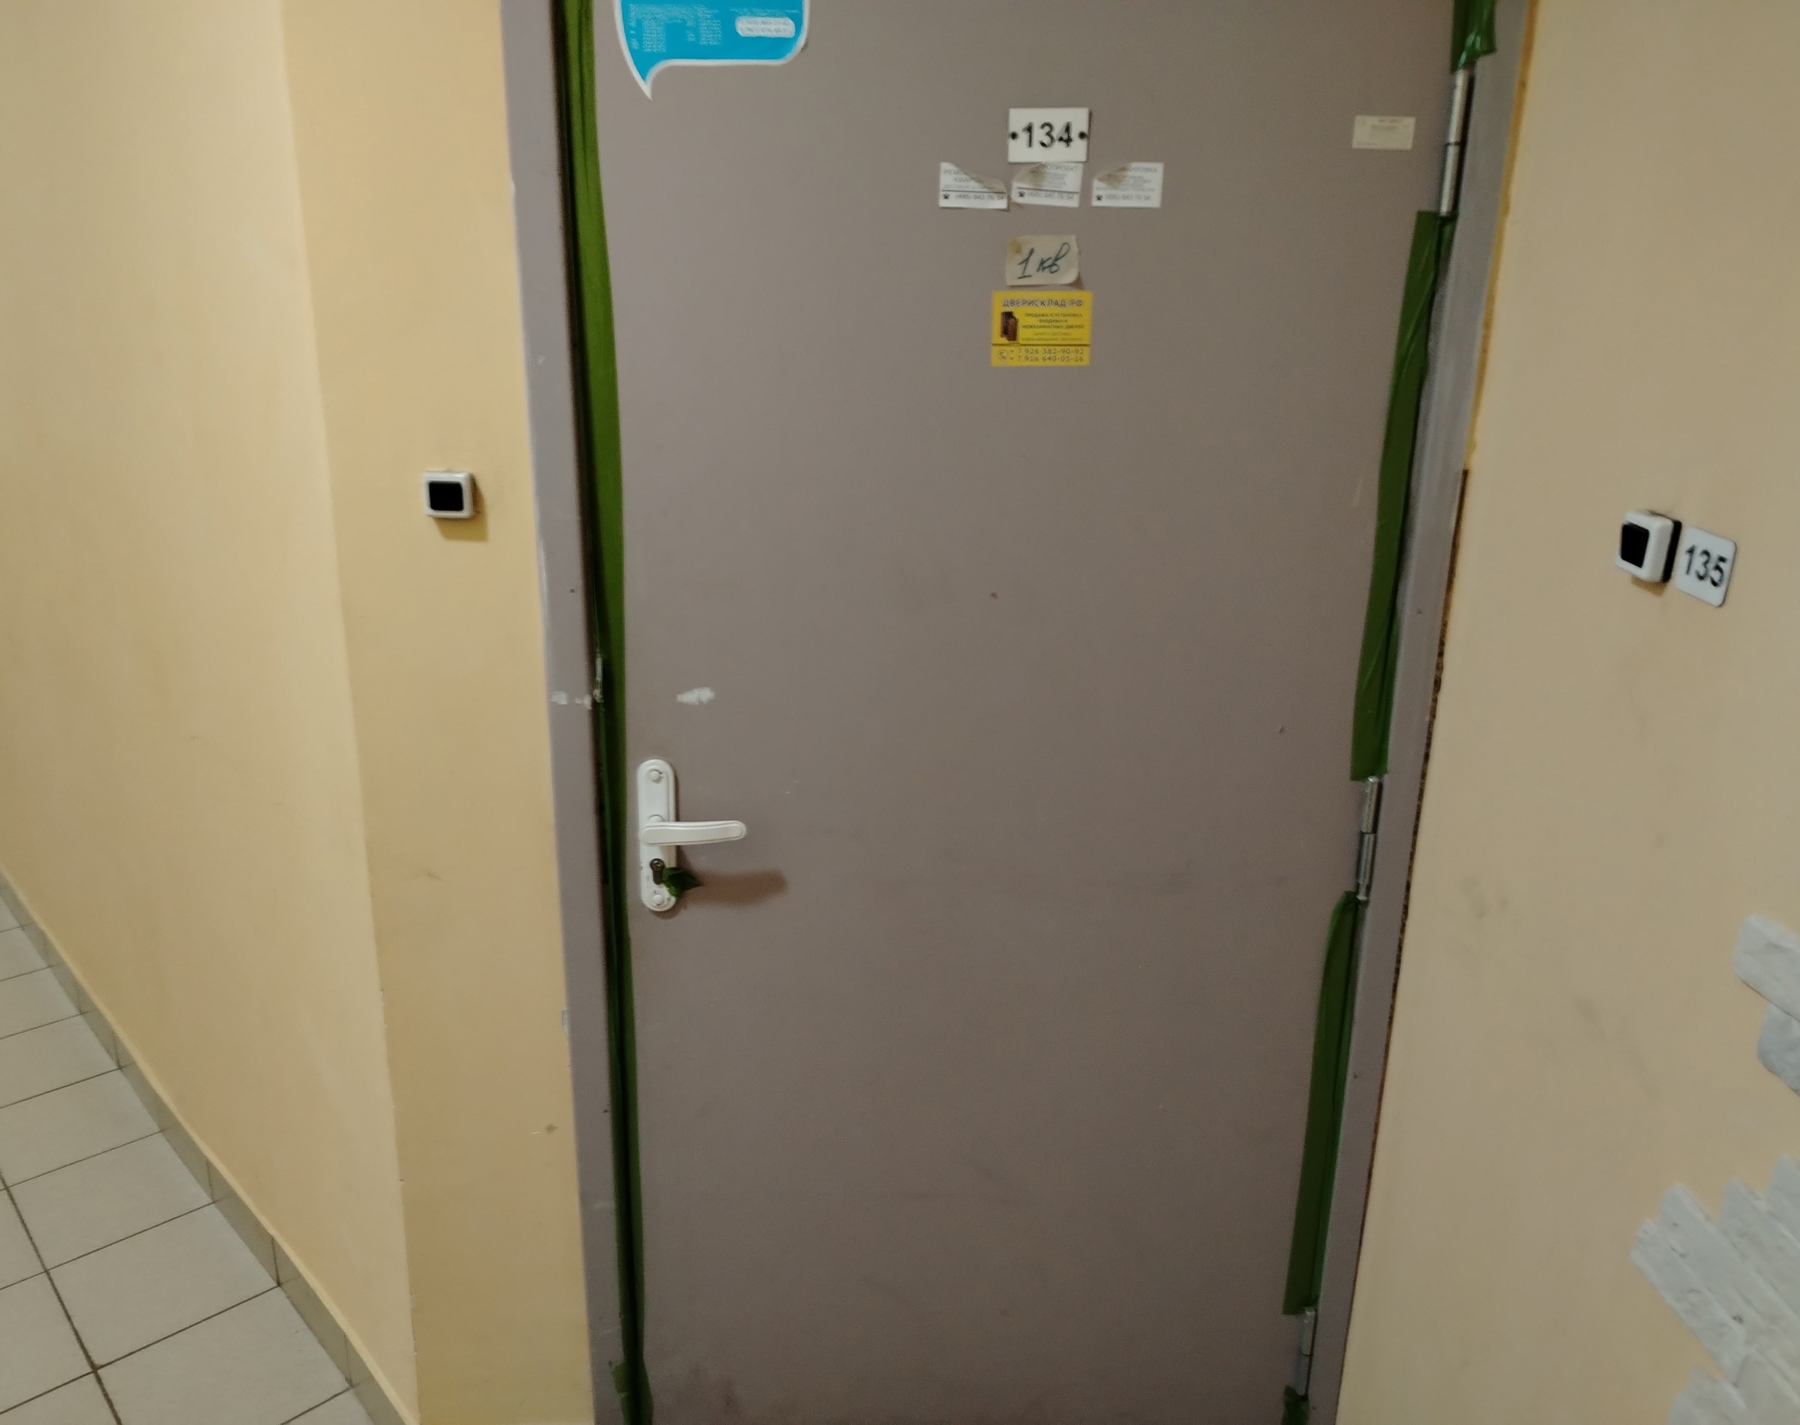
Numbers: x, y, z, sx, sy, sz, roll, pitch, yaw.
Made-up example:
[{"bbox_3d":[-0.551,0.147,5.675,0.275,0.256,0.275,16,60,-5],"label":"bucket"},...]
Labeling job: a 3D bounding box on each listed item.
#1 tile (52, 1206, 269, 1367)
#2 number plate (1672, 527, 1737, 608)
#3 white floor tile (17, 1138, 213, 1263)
[{"bbox_3d":[-1.234,0.951,2.205,0.266,0.010,0.298,-15,23,-42],"label":"tile"},{"bbox_3d":[0.645,-0.117,1.060,0.005,0.052,0.065,0,17,-3],"label":"number plate"},{"bbox_3d":[-1.437,0.883,2.399,0.265,0.010,0.304,-14,22,-42],"label":"white floor tile"}]

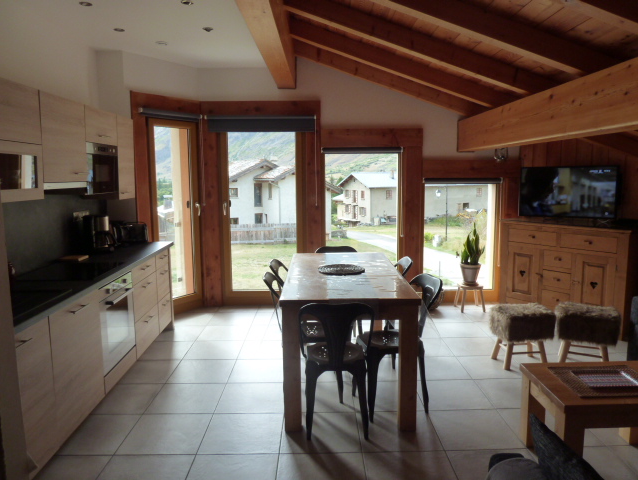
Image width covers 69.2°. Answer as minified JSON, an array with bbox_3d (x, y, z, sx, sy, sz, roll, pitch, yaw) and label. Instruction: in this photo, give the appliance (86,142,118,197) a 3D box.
[{"bbox_3d":[-1.810,-0.540,3.535,0.360,0.378,0.593,-1,7,-3],"label":"appliance"}]

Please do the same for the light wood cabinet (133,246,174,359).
[{"bbox_3d":[-1.726,0.518,4.024,0.580,0.709,1.021,-1,7,-3],"label":"light wood cabinet"}]

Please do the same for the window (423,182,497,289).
[{"bbox_3d":[1.657,-0.029,5.441,0.860,1.240,0.070,-1,7,-1],"label":"window"}]

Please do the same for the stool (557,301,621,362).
[{"bbox_3d":[2.072,0.752,3.585,0.400,0.470,0.340,3,8,23],"label":"stool"}]

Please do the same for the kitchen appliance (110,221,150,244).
[{"bbox_3d":[-1.946,-0.066,4.742,0.280,0.195,0.180,-4,8,-27],"label":"kitchen appliance"}]

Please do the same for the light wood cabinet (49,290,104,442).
[{"bbox_3d":[-1.709,0.720,2.767,0.580,0.710,0.590,-1,7,-2],"label":"light wood cabinet"}]

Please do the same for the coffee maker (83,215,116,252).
[{"bbox_3d":[-2.011,-0.071,4.256,0.235,0.335,0.175,2,8,21],"label":"coffee maker"}]

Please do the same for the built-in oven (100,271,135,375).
[{"bbox_3d":[-1.619,0.555,3.169,0.550,0.585,0.595,-1,7,-3],"label":"built-in oven"}]

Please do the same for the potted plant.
[{"bbox_3d":[1.709,0.158,5.183,0.260,0.700,0.250,-1,7,-1],"label":"potted plant"}]

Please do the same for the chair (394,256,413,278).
[{"bbox_3d":[0.482,0.574,3.798,0.520,0.830,0.430,-2,8,-11],"label":"chair"}]

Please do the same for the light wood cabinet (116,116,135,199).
[{"bbox_3d":[-1.886,-0.723,4.128,0.340,0.715,0.407,-1,7,-3],"label":"light wood cabinet"}]

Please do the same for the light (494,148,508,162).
[{"bbox_3d":[2.015,-0.954,5.152,0.140,0.190,0.140,-1,7,0],"label":"light"}]

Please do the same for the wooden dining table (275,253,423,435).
[{"bbox_3d":[0.188,0.646,3.569,0.820,0.810,1.640,-1,7,-1],"label":"wooden dining table"}]

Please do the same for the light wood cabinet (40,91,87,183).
[{"bbox_3d":[-1.918,-0.684,3.183,0.350,0.575,0.590,-1,7,-2],"label":"light wood cabinet"}]

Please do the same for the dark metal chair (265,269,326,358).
[{"bbox_3d":[-0.115,0.656,3.231,0.520,0.830,0.430,0,7,8],"label":"dark metal chair"}]

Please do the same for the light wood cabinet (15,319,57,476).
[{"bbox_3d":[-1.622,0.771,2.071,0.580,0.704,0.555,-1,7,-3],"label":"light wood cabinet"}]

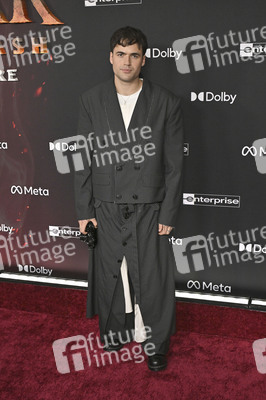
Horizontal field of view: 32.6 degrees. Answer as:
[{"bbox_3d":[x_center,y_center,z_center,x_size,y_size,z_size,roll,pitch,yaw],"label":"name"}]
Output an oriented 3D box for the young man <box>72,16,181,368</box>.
[{"bbox_3d":[-0.022,0.021,2.465,0.570,1.800,0.430,2,14,10],"label":"young man"}]

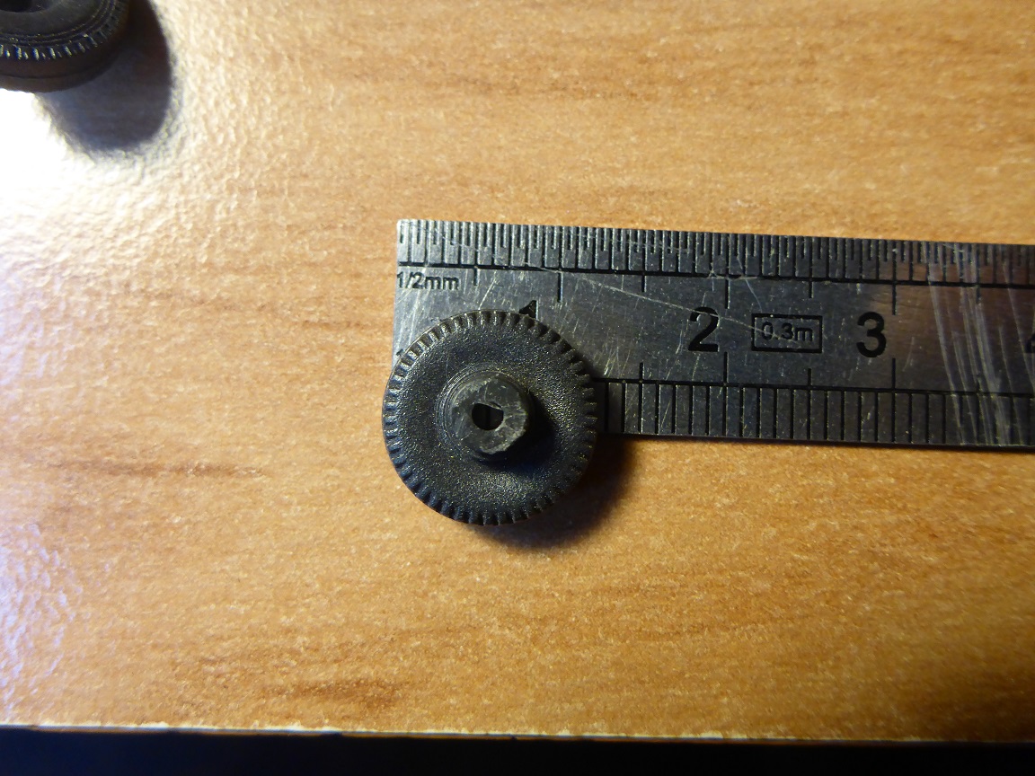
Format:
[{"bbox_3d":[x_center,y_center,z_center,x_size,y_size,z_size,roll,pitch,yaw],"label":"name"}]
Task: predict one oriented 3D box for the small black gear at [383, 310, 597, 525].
[{"bbox_3d":[-0.002,0.002,0.048,0.012,0.003,0.012,0,85,-1],"label":"small black gear"}]

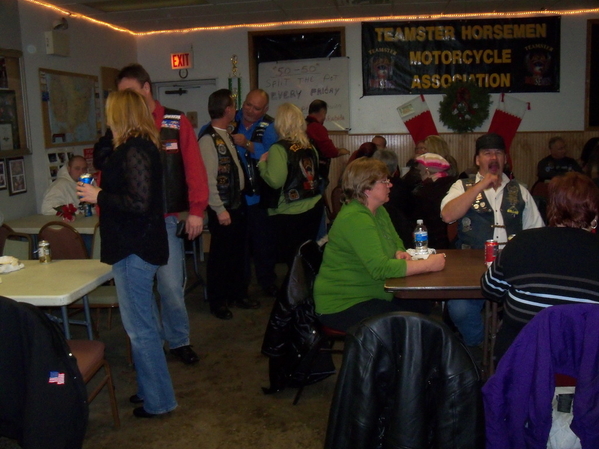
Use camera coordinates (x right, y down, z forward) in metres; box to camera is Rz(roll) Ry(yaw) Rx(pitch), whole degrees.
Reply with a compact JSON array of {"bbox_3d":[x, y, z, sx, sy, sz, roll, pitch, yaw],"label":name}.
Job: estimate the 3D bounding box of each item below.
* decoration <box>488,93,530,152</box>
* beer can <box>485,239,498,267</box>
[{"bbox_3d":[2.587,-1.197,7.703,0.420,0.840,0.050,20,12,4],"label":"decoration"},{"bbox_3d":[0.996,0.147,3.133,0.066,0.122,0.066,-1,10,0],"label":"beer can"}]

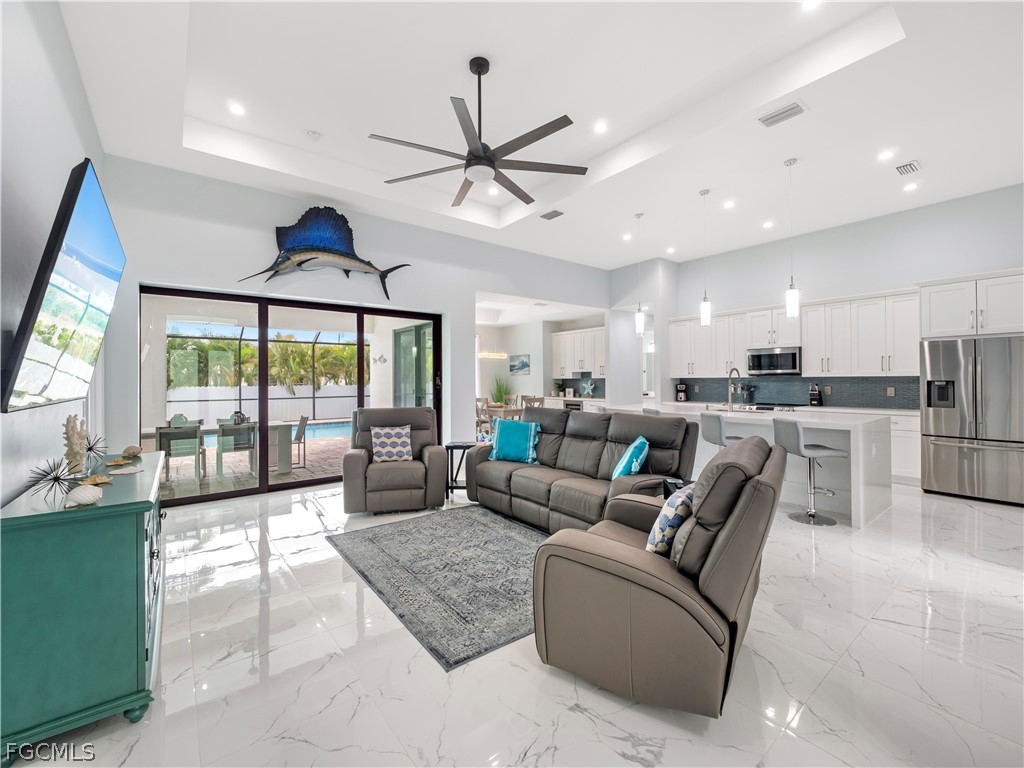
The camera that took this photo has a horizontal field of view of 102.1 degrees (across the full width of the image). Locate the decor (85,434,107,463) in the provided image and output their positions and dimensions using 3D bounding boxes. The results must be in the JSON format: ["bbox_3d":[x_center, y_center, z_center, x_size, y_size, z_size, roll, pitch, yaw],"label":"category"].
[{"bbox_3d":[-2.359,0.384,2.300,0.160,0.145,0.160,-1,1,-37],"label":"decor"}]

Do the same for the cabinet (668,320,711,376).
[{"bbox_3d":[3.498,-0.664,7.922,0.330,1.090,0.810,-1,1,-37],"label":"cabinet"}]

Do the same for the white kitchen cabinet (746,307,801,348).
[{"bbox_3d":[4.346,-0.899,6.774,0.330,0.620,0.800,-1,1,-37],"label":"white kitchen cabinet"}]

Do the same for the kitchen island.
[{"bbox_3d":[2.701,0.819,5.138,1.140,0.938,2.820,-1,1,-38],"label":"kitchen island"}]

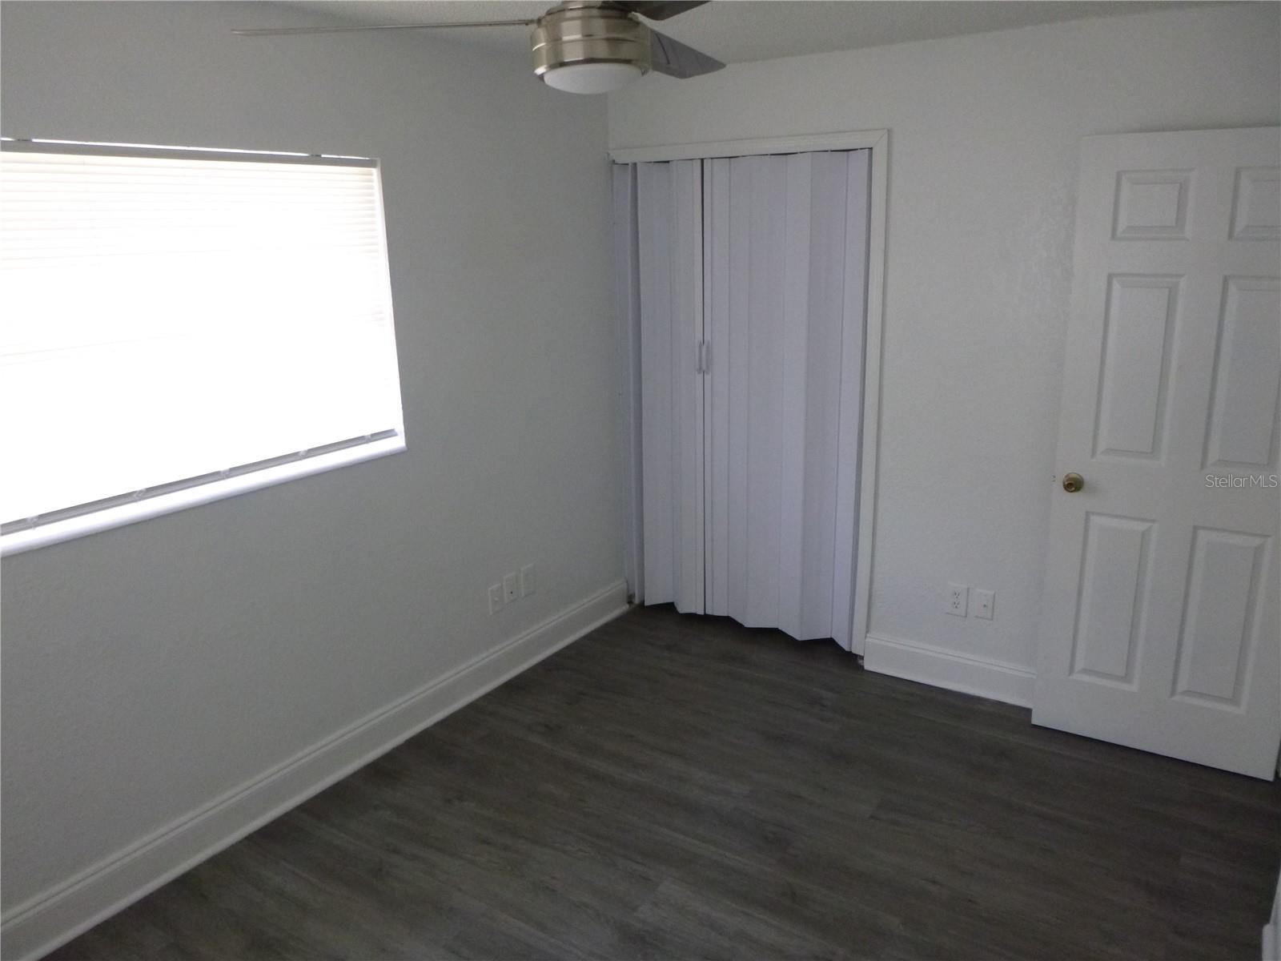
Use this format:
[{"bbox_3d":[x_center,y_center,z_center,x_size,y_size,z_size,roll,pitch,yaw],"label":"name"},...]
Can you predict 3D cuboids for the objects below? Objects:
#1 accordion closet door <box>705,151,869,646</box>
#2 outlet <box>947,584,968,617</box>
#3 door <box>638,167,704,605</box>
[{"bbox_3d":[0.589,-0.302,3.909,0.740,2.047,0.080,9,19,33],"label":"accordion closet door"},{"bbox_3d":[1.230,0.465,3.590,0.078,0.124,0.007,9,19,33],"label":"outlet"},{"bbox_3d":[0.137,-0.372,4.210,0.345,2.047,0.080,9,19,33],"label":"door"}]

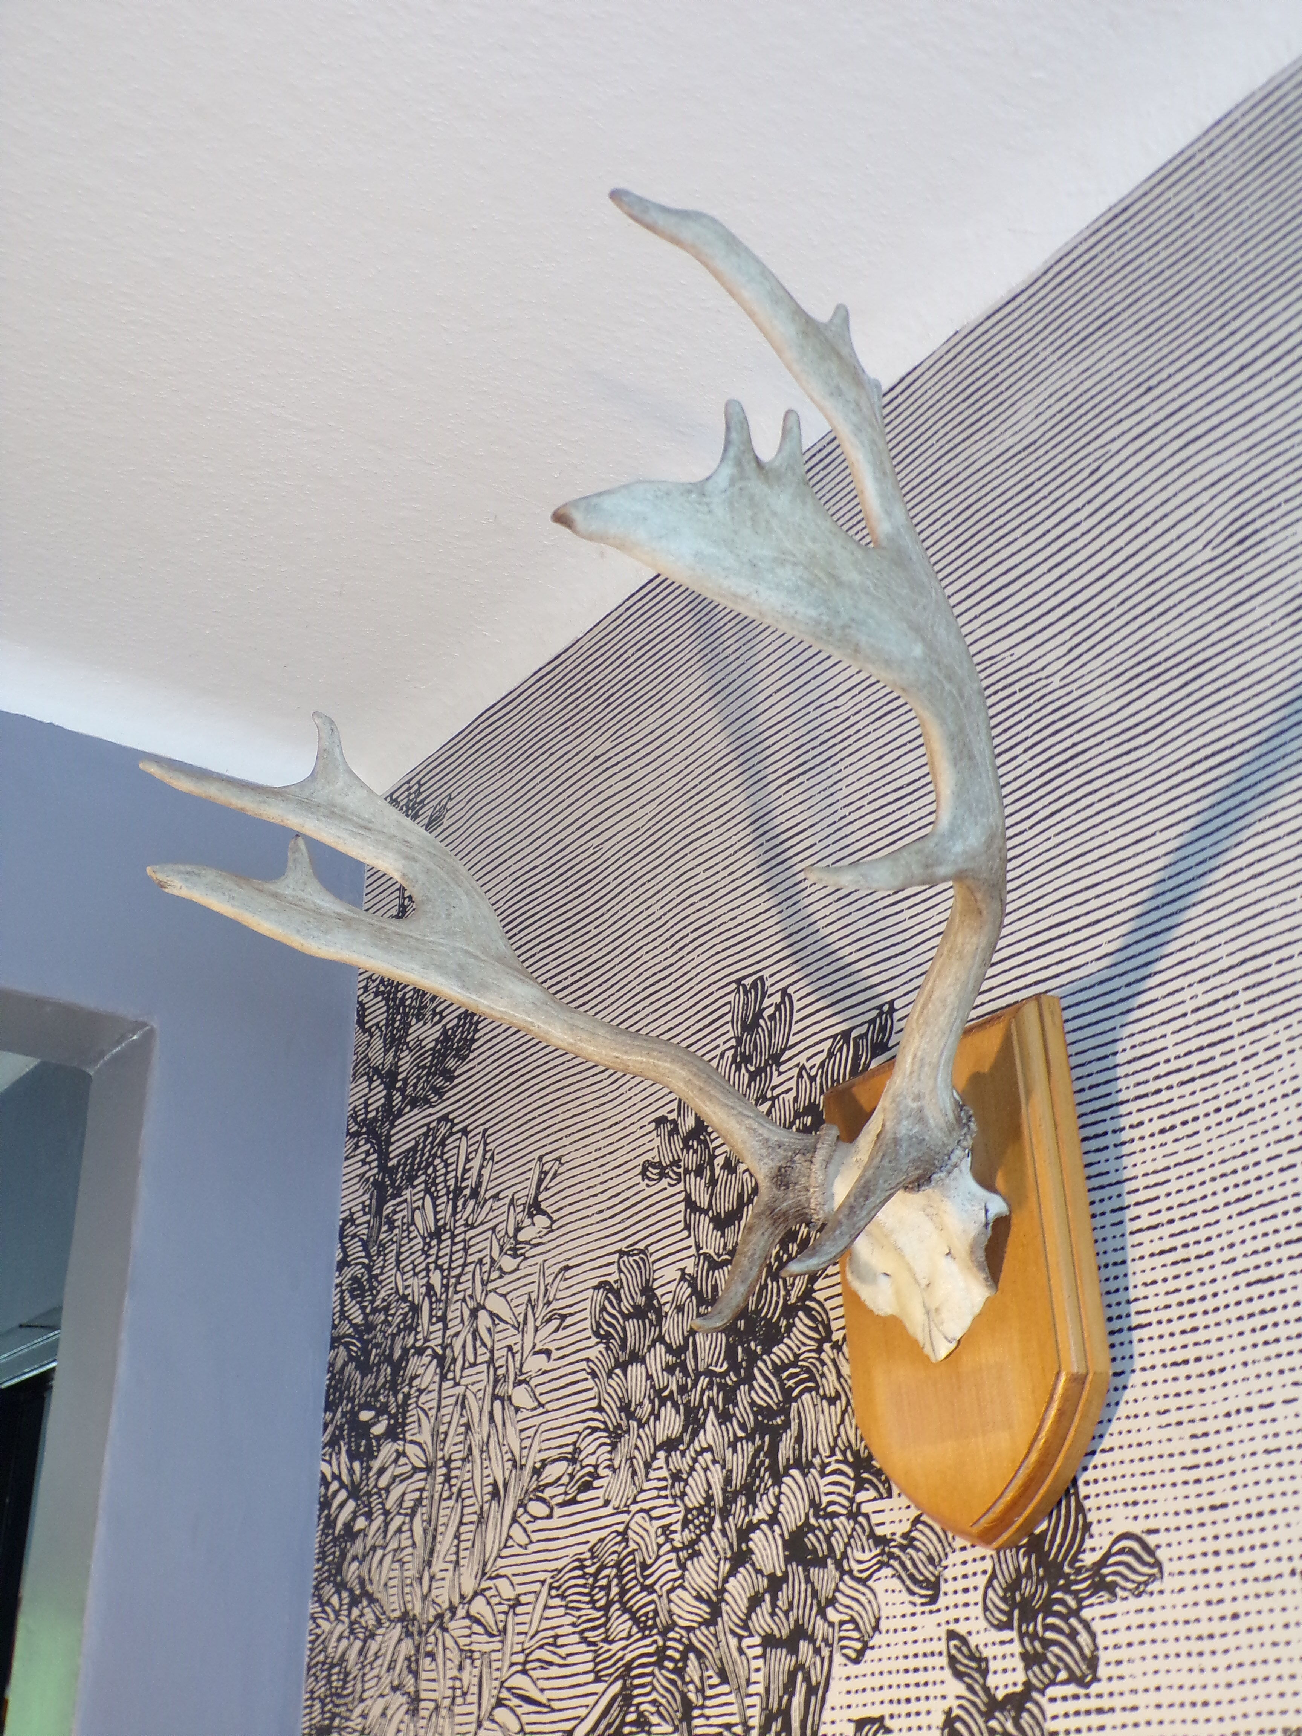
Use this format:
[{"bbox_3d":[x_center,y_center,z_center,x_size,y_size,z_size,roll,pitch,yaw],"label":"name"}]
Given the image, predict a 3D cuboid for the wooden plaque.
[{"bbox_3d":[0.169,0.229,1.021,0.025,0.278,0.182,16,-32,-31],"label":"wooden plaque"}]

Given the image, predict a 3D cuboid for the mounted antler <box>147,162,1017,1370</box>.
[{"bbox_3d":[-0.007,0.026,0.993,0.388,0.436,0.572,16,-32,-31],"label":"mounted antler"}]

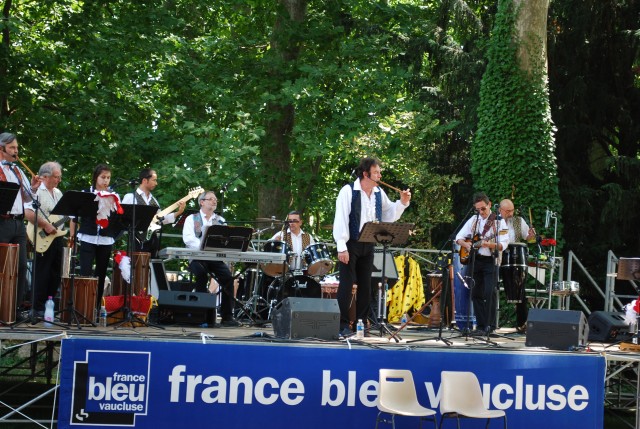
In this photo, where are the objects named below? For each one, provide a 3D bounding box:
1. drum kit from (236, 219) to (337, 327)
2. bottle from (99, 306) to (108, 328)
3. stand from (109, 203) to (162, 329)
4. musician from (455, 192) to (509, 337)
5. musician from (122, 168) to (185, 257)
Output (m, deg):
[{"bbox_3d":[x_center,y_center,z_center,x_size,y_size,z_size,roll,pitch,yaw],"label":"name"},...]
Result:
[{"bbox_3d":[-0.352,0.674,17.400,1.350,1.210,1.050,3,-2,-20],"label":"drum kit"},{"bbox_3d":[-2.163,1.017,14.600,0.066,0.205,0.066,3,-1,0],"label":"bottle"},{"bbox_3d":[-1.794,0.489,14.200,0.520,1.210,0.480,4,-2,-23],"label":"stand"},{"bbox_3d":[1.888,0.558,16.901,0.600,1.640,0.450,3,-1,12],"label":"musician"},{"bbox_3d":[-1.939,0.317,16.900,0.680,1.710,0.500,4,-2,-33],"label":"musician"}]

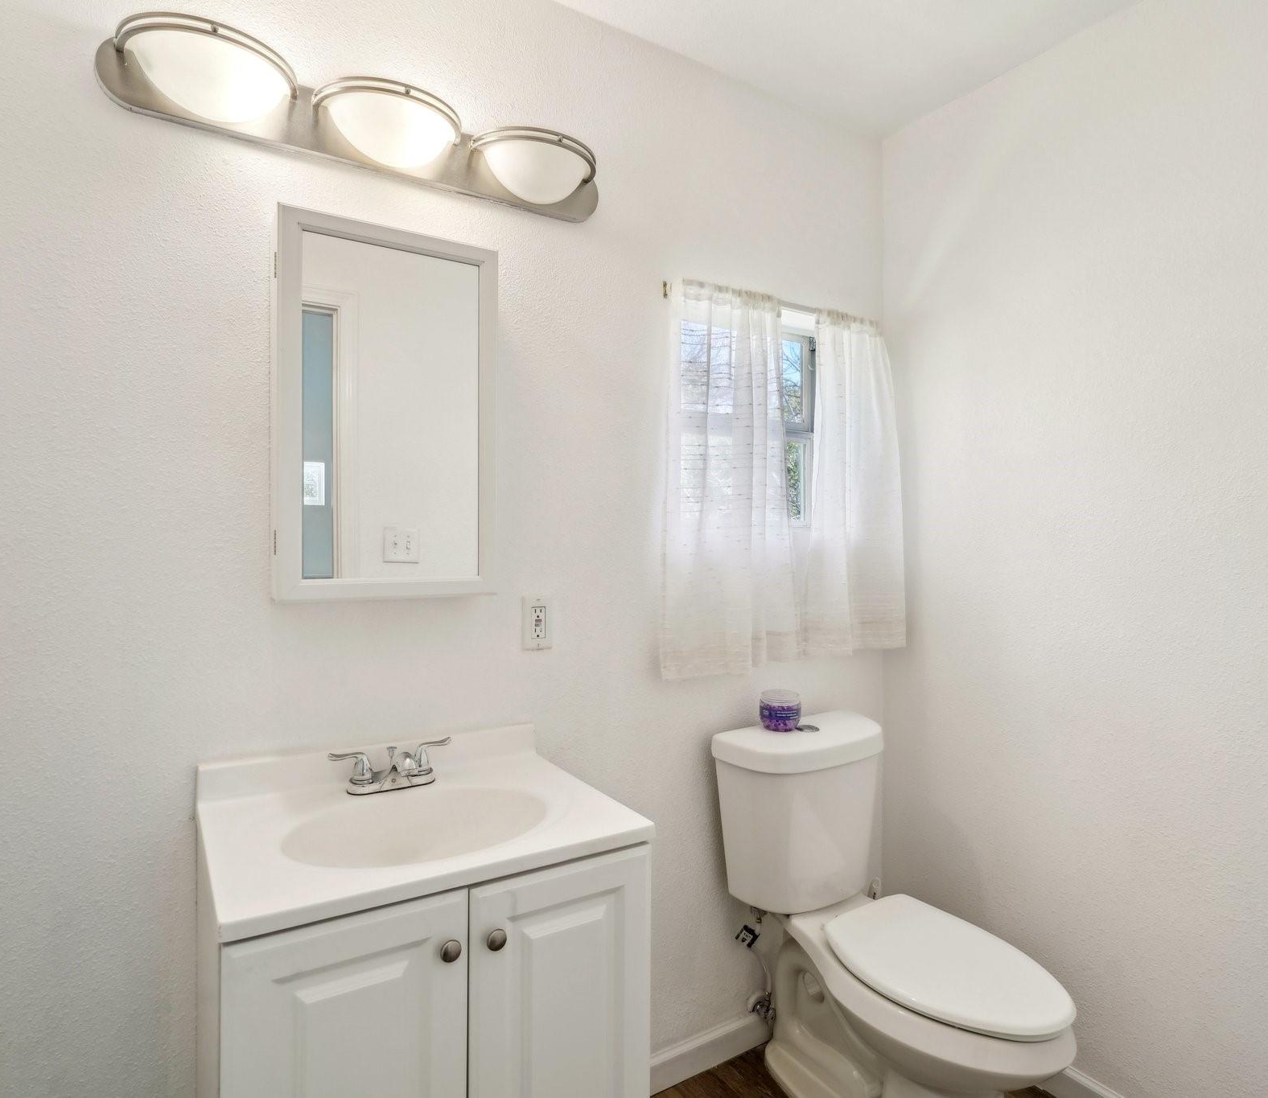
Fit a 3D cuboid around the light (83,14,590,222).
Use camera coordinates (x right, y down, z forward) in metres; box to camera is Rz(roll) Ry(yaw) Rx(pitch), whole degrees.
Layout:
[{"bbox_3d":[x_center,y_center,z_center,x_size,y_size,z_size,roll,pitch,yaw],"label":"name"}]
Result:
[{"bbox_3d":[-0.436,-0.765,1.344,0.908,0.142,0.156,0,0,-31],"label":"light"}]

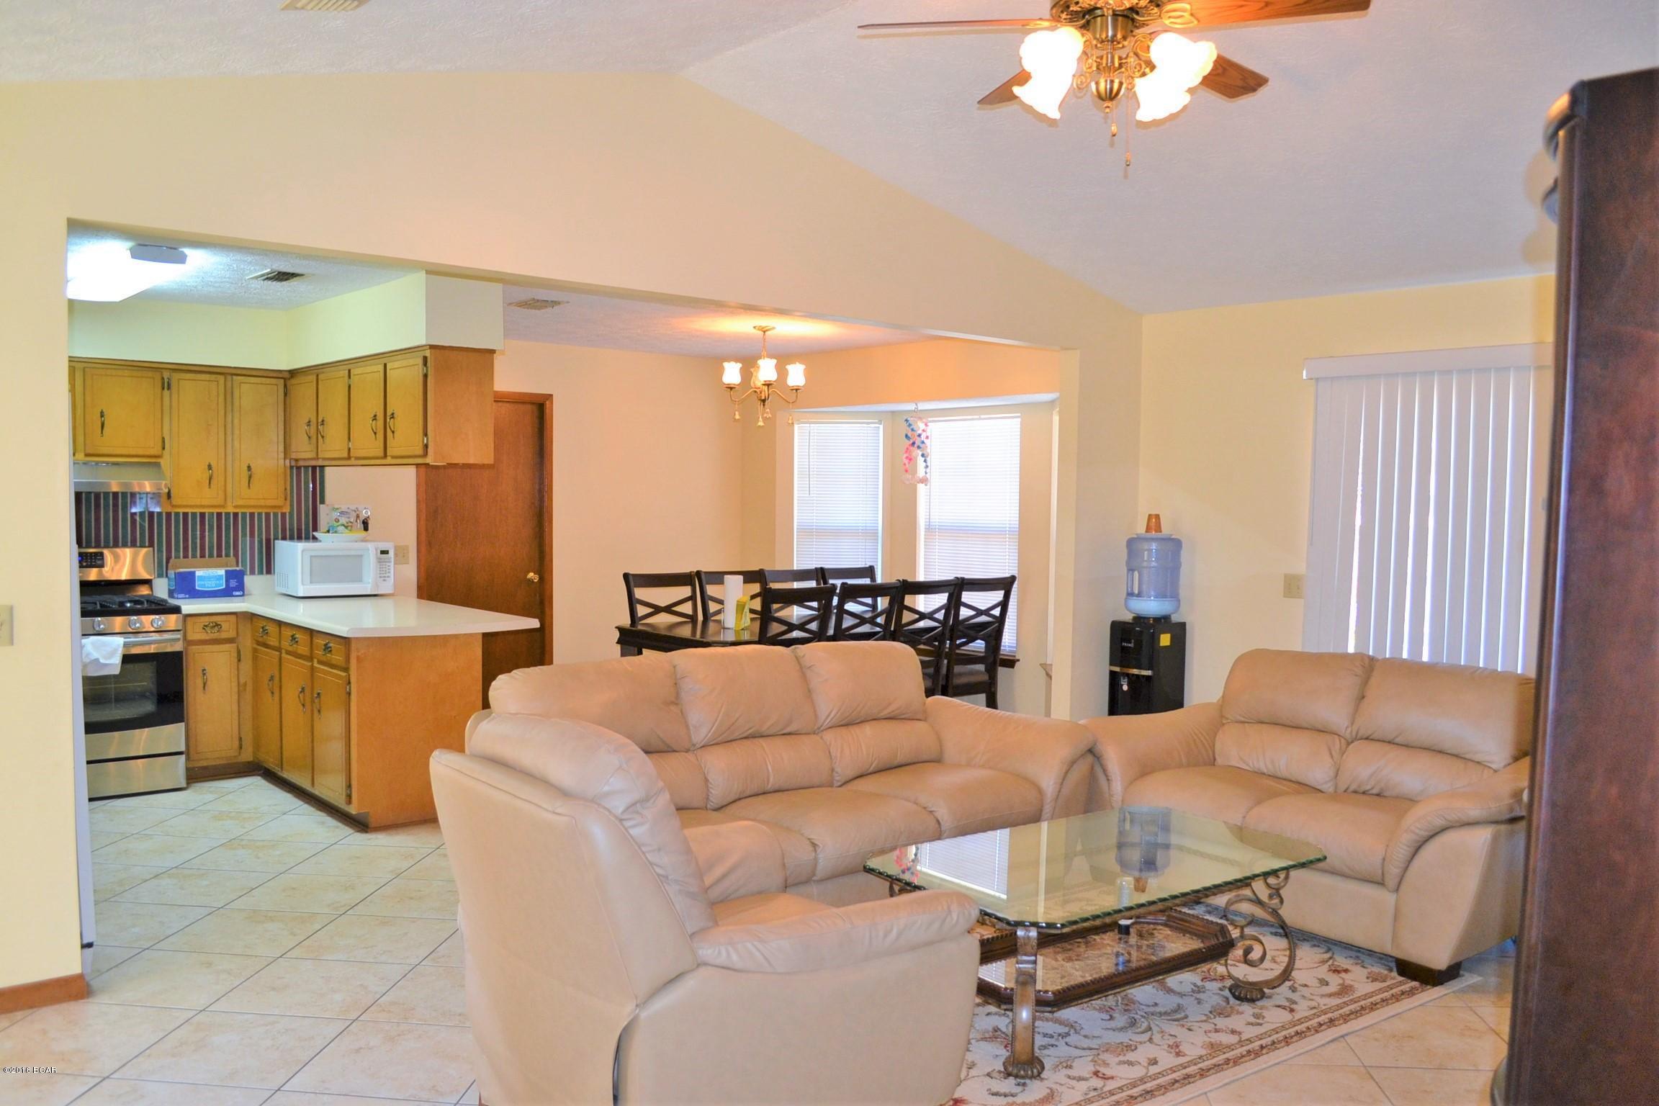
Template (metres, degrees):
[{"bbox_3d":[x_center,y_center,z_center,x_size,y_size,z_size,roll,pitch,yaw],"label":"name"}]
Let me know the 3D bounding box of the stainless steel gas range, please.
[{"bbox_3d":[-3.579,0.580,5.947,0.760,1.180,0.700,-2,4,-43],"label":"stainless steel gas range"}]

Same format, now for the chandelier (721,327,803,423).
[{"bbox_3d":[-0.380,-1.027,7.220,0.480,0.585,0.480,1,3,0],"label":"chandelier"}]

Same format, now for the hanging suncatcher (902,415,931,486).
[{"bbox_3d":[0.545,-0.638,7.750,0.150,0.440,0.170,-1,4,-40],"label":"hanging suncatcher"}]

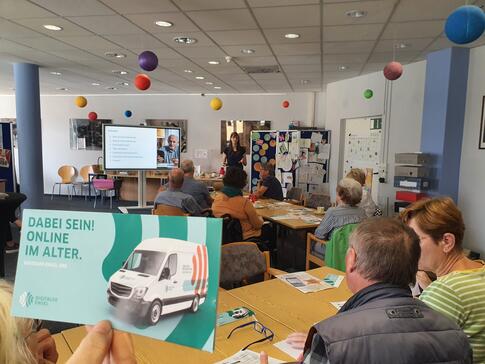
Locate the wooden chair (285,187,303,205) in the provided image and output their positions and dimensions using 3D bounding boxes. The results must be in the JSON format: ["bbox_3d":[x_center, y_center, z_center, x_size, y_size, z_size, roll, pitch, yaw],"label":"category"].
[{"bbox_3d":[0.562,0.498,5.501,0.550,0.810,0.560,-2,7,-30],"label":"wooden chair"}]

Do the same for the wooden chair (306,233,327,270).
[{"bbox_3d":[0.966,0.741,3.270,0.570,0.830,0.570,-2,7,-25],"label":"wooden chair"}]

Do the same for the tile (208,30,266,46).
[{"bbox_3d":[-0.047,-1.647,4.160,0.620,0.030,0.610,2,6,12],"label":"tile"}]

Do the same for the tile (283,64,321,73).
[{"bbox_3d":[0.948,-1.803,5.800,0.620,0.030,0.610,2,6,12],"label":"tile"}]

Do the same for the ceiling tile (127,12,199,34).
[{"bbox_3d":[-0.784,-1.612,3.700,0.620,0.030,0.610,2,6,12],"label":"ceiling tile"}]

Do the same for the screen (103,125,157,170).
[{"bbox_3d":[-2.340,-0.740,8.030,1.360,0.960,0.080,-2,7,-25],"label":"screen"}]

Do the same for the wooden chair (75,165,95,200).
[{"bbox_3d":[-3.952,0.017,9.270,0.500,0.810,0.520,0,6,-13],"label":"wooden chair"}]

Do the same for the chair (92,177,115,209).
[{"bbox_3d":[-3.037,0.207,8.038,0.480,0.700,0.460,0,6,-15],"label":"chair"}]

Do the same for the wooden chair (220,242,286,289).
[{"bbox_3d":[0.088,0.846,2.129,0.570,0.830,0.570,-3,7,-35],"label":"wooden chair"}]

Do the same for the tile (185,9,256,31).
[{"bbox_3d":[-0.176,-1.569,3.521,0.615,0.030,0.600,3,6,12],"label":"tile"}]

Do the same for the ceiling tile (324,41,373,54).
[{"bbox_3d":[1.276,-1.630,4.412,0.615,0.030,0.600,3,6,12],"label":"ceiling tile"}]

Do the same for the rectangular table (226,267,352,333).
[{"bbox_3d":[0.417,0.937,1.754,0.700,0.740,0.760,-3,7,-35],"label":"rectangular table"}]

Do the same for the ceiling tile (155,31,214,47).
[{"bbox_3d":[-0.655,-1.672,4.290,0.620,0.030,0.610,2,6,12],"label":"ceiling tile"}]

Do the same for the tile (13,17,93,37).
[{"bbox_3d":[-1.979,-1.651,3.908,0.615,0.030,0.600,3,6,12],"label":"tile"}]

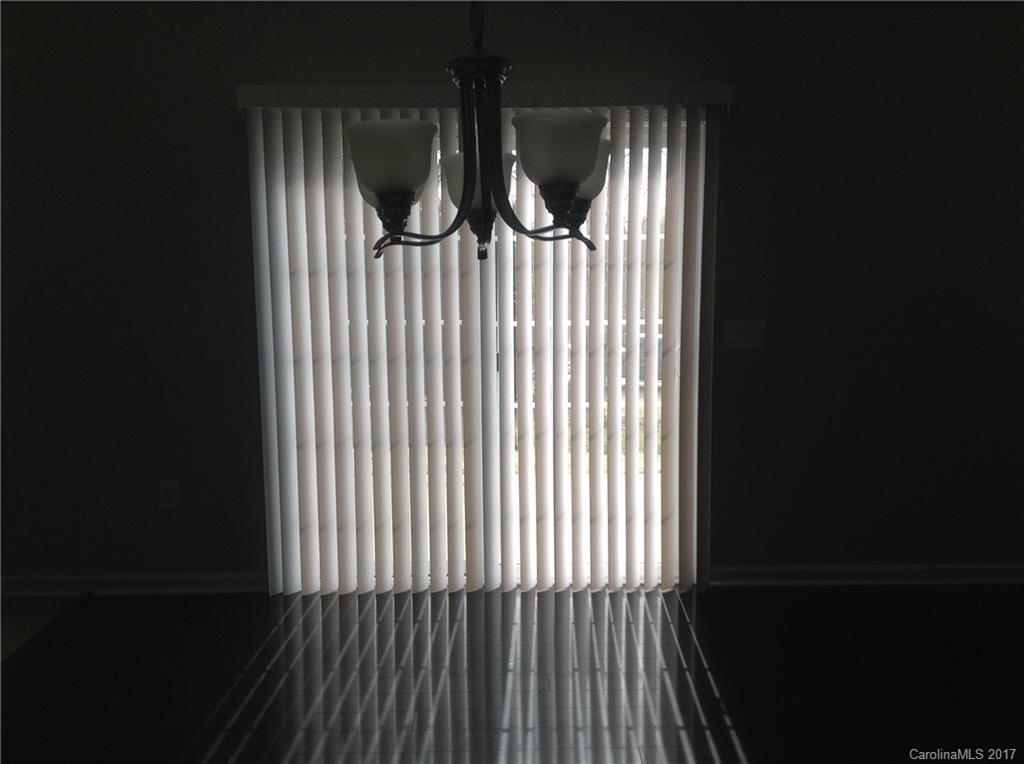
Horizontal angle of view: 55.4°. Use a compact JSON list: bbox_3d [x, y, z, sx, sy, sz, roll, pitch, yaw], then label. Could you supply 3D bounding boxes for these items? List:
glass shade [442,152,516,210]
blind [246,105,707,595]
[{"bbox_3d":[-0.068,-0.410,2.020,0.158,0.115,0.158,-1,8,-1],"label":"glass shade"},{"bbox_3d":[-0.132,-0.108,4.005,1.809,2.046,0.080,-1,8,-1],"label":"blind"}]

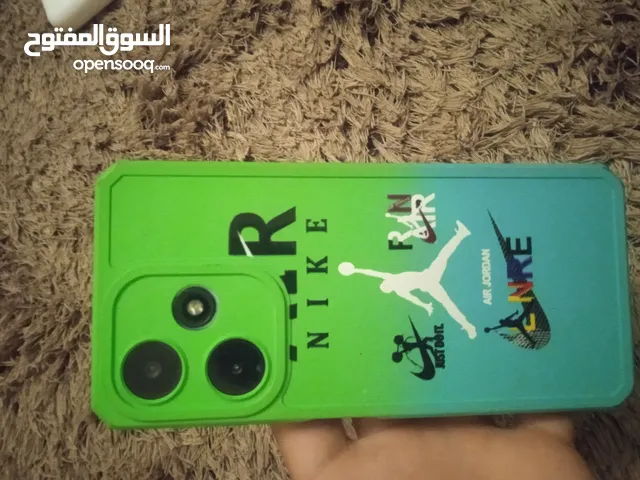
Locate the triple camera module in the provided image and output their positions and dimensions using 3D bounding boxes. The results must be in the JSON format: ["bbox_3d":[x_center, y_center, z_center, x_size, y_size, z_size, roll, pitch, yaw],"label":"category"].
[{"bbox_3d":[-0.038,0.031,0.155,0.042,0.005,0.034,0,86,-6],"label":"triple camera module"}]

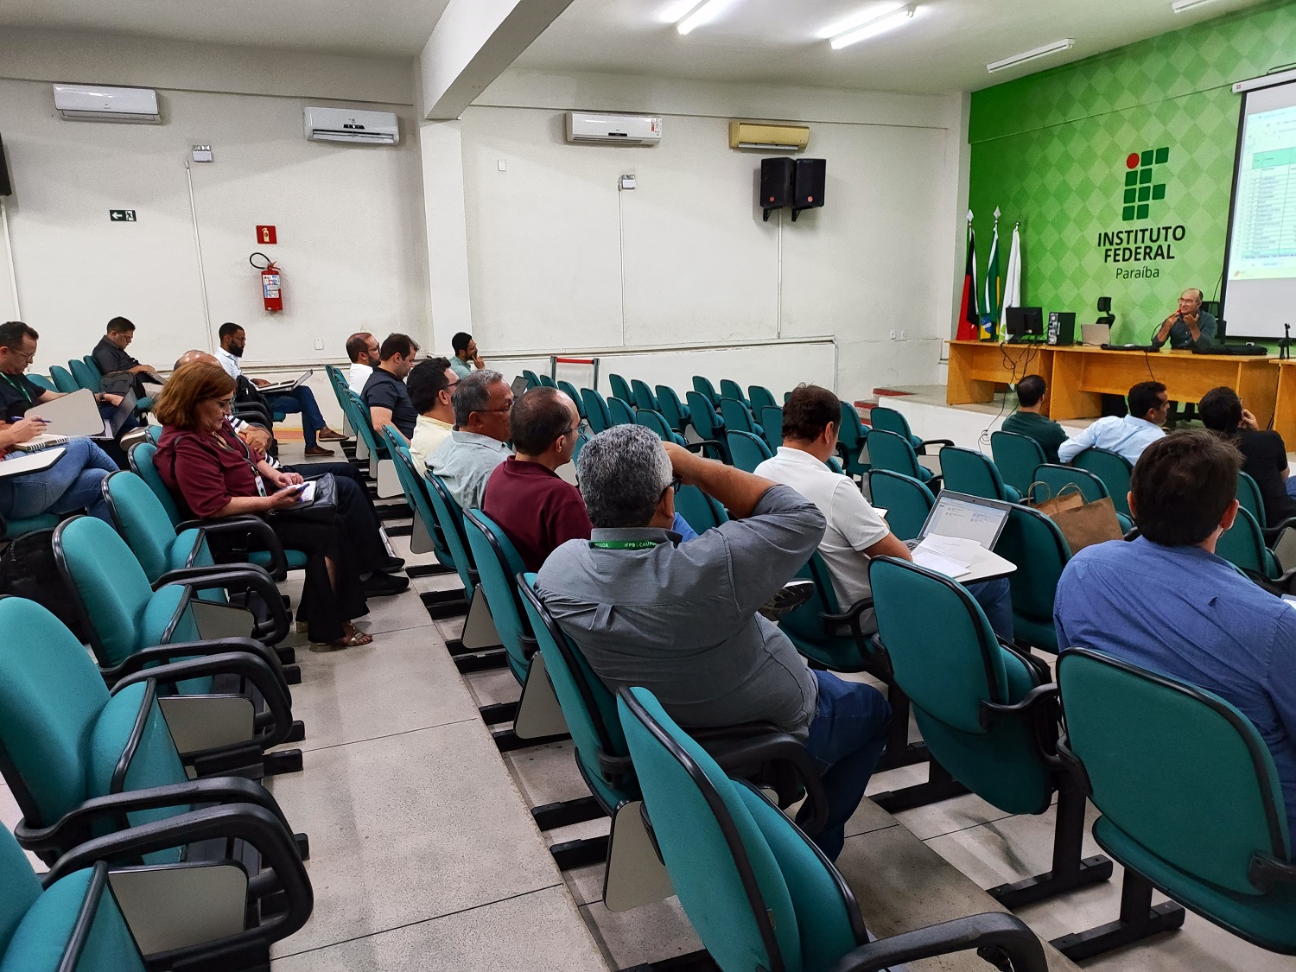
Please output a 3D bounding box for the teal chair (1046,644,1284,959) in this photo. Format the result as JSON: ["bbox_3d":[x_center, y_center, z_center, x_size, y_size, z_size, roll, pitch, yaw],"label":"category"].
[{"bbox_3d":[1.203,0.743,1.906,0.570,0.870,0.620,-6,12,-20],"label":"teal chair"}]

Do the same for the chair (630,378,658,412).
[{"bbox_3d":[0.144,-0.697,9.832,0.550,0.920,0.650,-6,13,-22],"label":"chair"}]

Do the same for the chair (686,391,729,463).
[{"bbox_3d":[0.719,-0.419,8.359,0.570,0.860,0.660,-6,13,-22],"label":"chair"}]

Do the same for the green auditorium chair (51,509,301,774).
[{"bbox_3d":[-1.226,0.506,2.426,0.520,0.920,0.660,-6,13,-22],"label":"green auditorium chair"}]

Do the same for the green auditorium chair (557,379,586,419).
[{"bbox_3d":[-0.524,-0.571,8.815,0.570,0.860,0.660,-6,13,-22],"label":"green auditorium chair"}]

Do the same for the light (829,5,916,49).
[{"bbox_3d":[2.215,-4.549,8.989,0.130,0.110,1.240,-6,13,-22],"label":"light"}]

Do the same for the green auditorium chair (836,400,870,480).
[{"bbox_3d":[1.921,-0.329,7.968,0.550,0.870,0.620,-6,13,-21],"label":"green auditorium chair"}]

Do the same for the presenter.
[{"bbox_3d":[5.538,-1.321,9.201,0.750,1.330,0.580,-9,14,-34],"label":"presenter"}]

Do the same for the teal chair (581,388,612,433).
[{"bbox_3d":[-0.239,-0.423,8.082,0.570,0.860,0.660,-6,13,-22],"label":"teal chair"}]

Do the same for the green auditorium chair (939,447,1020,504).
[{"bbox_3d":[1.942,0.211,5.035,0.540,0.841,0.610,-6,13,-22],"label":"green auditorium chair"}]

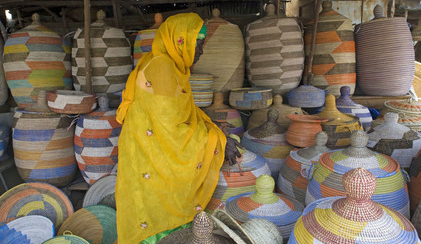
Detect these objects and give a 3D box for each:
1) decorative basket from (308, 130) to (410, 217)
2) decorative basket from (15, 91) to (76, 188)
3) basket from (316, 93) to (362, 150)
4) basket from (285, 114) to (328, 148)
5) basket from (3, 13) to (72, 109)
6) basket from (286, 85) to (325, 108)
[{"bbox_3d":[0.745,0.365,1.514,0.475,0.650,0.475,0,9,0],"label":"decorative basket"},{"bbox_3d":[-1.208,0.106,2.155,0.410,0.660,0.410,0,9,0],"label":"decorative basket"},{"bbox_3d":[0.813,0.055,1.919,0.351,0.470,0.351,0,10,0],"label":"basket"},{"bbox_3d":[0.589,0.065,1.788,0.254,0.180,0.254,0,10,0],"label":"basket"},{"bbox_3d":[-1.455,-0.501,2.518,0.515,0.830,0.515,0,9,0],"label":"basket"},{"bbox_3d":[0.716,-0.194,2.214,0.285,0.165,0.285,0,9,0],"label":"basket"}]

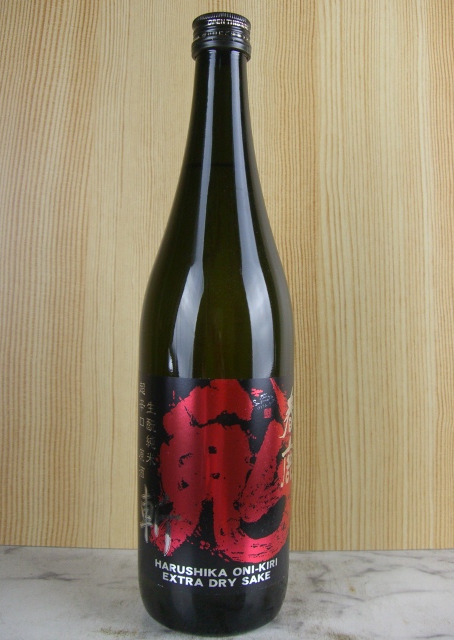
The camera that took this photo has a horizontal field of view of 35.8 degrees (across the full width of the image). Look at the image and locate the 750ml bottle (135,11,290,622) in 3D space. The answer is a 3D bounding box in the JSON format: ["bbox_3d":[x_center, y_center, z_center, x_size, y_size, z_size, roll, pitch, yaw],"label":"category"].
[{"bbox_3d":[-0.005,-0.001,0.352,0.077,0.294,0.077,1,0,0],"label":"750ml bottle"}]

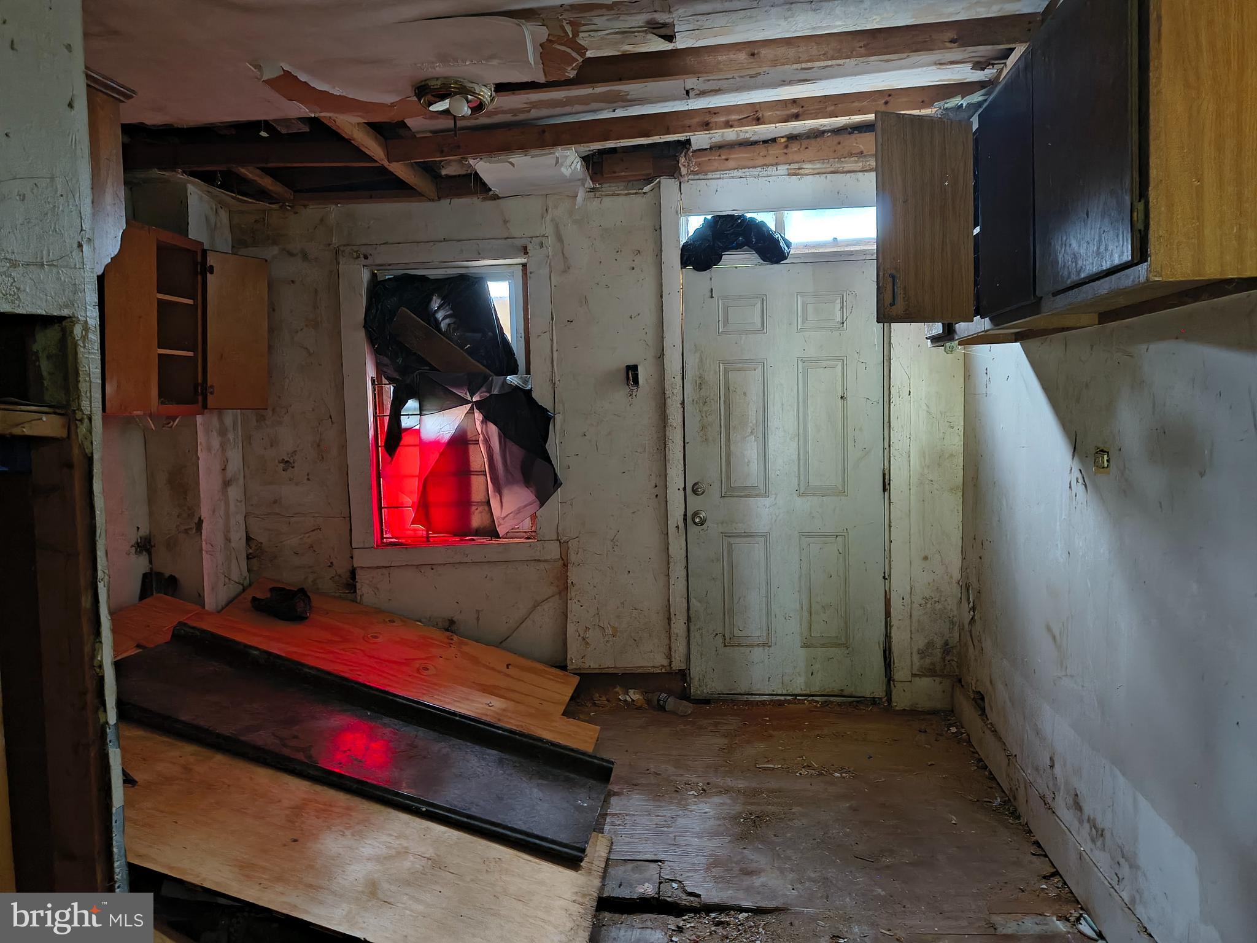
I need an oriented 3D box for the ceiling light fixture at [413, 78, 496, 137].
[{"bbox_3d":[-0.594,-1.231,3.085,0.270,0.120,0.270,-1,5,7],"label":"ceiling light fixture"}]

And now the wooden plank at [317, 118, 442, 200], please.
[{"bbox_3d":[-0.996,-1.305,3.724,0.042,0.092,1.240,-1,3,7],"label":"wooden plank"}]

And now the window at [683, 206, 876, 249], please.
[{"bbox_3d":[0.708,-1.111,4.193,0.910,0.205,0.050,-1,5,7],"label":"window"}]

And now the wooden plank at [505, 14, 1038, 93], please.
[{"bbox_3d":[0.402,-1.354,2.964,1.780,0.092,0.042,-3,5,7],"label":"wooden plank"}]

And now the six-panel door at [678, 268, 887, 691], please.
[{"bbox_3d":[0.736,0.062,4.276,0.910,2.040,0.045,-1,5,7],"label":"six-panel door"}]

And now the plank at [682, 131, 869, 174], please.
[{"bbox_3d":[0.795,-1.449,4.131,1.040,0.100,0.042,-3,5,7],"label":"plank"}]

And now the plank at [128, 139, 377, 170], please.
[{"bbox_3d":[-1.589,-1.328,3.823,1.140,0.095,0.042,1,5,7],"label":"plank"}]

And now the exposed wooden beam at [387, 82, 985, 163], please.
[{"bbox_3d":[0.197,-1.378,3.603,2.380,0.092,0.042,-3,5,7],"label":"exposed wooden beam"}]

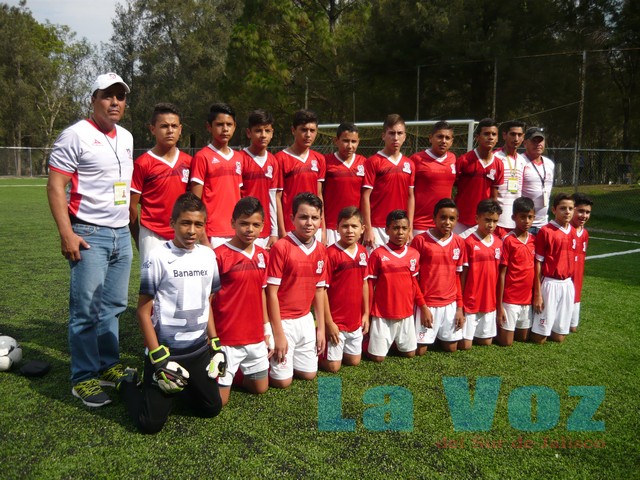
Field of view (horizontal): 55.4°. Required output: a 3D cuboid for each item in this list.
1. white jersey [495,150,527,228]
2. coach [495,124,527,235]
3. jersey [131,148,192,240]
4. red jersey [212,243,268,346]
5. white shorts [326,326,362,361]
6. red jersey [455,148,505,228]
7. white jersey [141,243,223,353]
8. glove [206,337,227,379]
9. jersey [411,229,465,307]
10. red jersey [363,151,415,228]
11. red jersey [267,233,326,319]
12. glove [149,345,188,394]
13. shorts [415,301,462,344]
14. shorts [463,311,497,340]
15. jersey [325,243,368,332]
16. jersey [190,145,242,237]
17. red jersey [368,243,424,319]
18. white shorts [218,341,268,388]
[{"bbox_3d":[1.620,-0.429,5.188,0.460,0.670,0.260,-1,8,-5],"label":"white jersey"},{"bbox_3d":[1.647,-0.211,5.246,0.470,1.624,0.290,-2,9,-15],"label":"coach"},{"bbox_3d":[-0.965,-0.277,3.750,0.440,0.560,0.260,-6,10,-36],"label":"jersey"},{"bbox_3d":[-0.459,0.303,3.353,0.410,0.586,0.250,-5,10,-31],"label":"red jersey"},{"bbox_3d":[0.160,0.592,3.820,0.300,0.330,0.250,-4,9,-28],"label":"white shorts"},{"bbox_3d":[1.246,-0.411,4.780,0.420,0.590,0.250,-2,8,-15],"label":"red jersey"},{"bbox_3d":[-0.694,0.282,3.057,0.430,0.565,0.260,-5,10,-31],"label":"white jersey"},{"bbox_3d":[-0.521,0.592,3.074,0.100,0.200,0.110,-4,9,-30],"label":"glove"},{"bbox_3d":[0.807,0.197,4.155,0.410,0.527,0.250,-2,9,-15],"label":"jersey"},{"bbox_3d":[0.507,-0.367,4.480,0.420,0.570,0.250,-3,9,-24],"label":"red jersey"},{"bbox_3d":[-0.137,0.207,3.557,0.390,0.520,0.240,-5,9,-32],"label":"red jersey"},{"bbox_3d":[-0.703,0.596,2.830,0.130,0.240,0.110,-39,-13,-27],"label":"glove"},{"bbox_3d":[0.803,0.546,4.137,0.320,0.290,0.250,-2,8,-18],"label":"shorts"},{"bbox_3d":[1.105,0.534,4.200,0.290,0.320,0.250,-3,8,-22],"label":"shorts"},{"bbox_3d":[0.161,0.299,3.842,0.350,0.560,0.220,-4,9,-30],"label":"jersey"},{"bbox_3d":[-0.657,-0.314,3.872,0.390,0.590,0.230,-5,9,-35],"label":"jersey"},{"bbox_3d":[0.499,0.277,4.036,0.400,0.500,0.250,-2,9,-17],"label":"red jersey"},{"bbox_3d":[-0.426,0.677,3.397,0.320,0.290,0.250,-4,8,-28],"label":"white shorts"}]

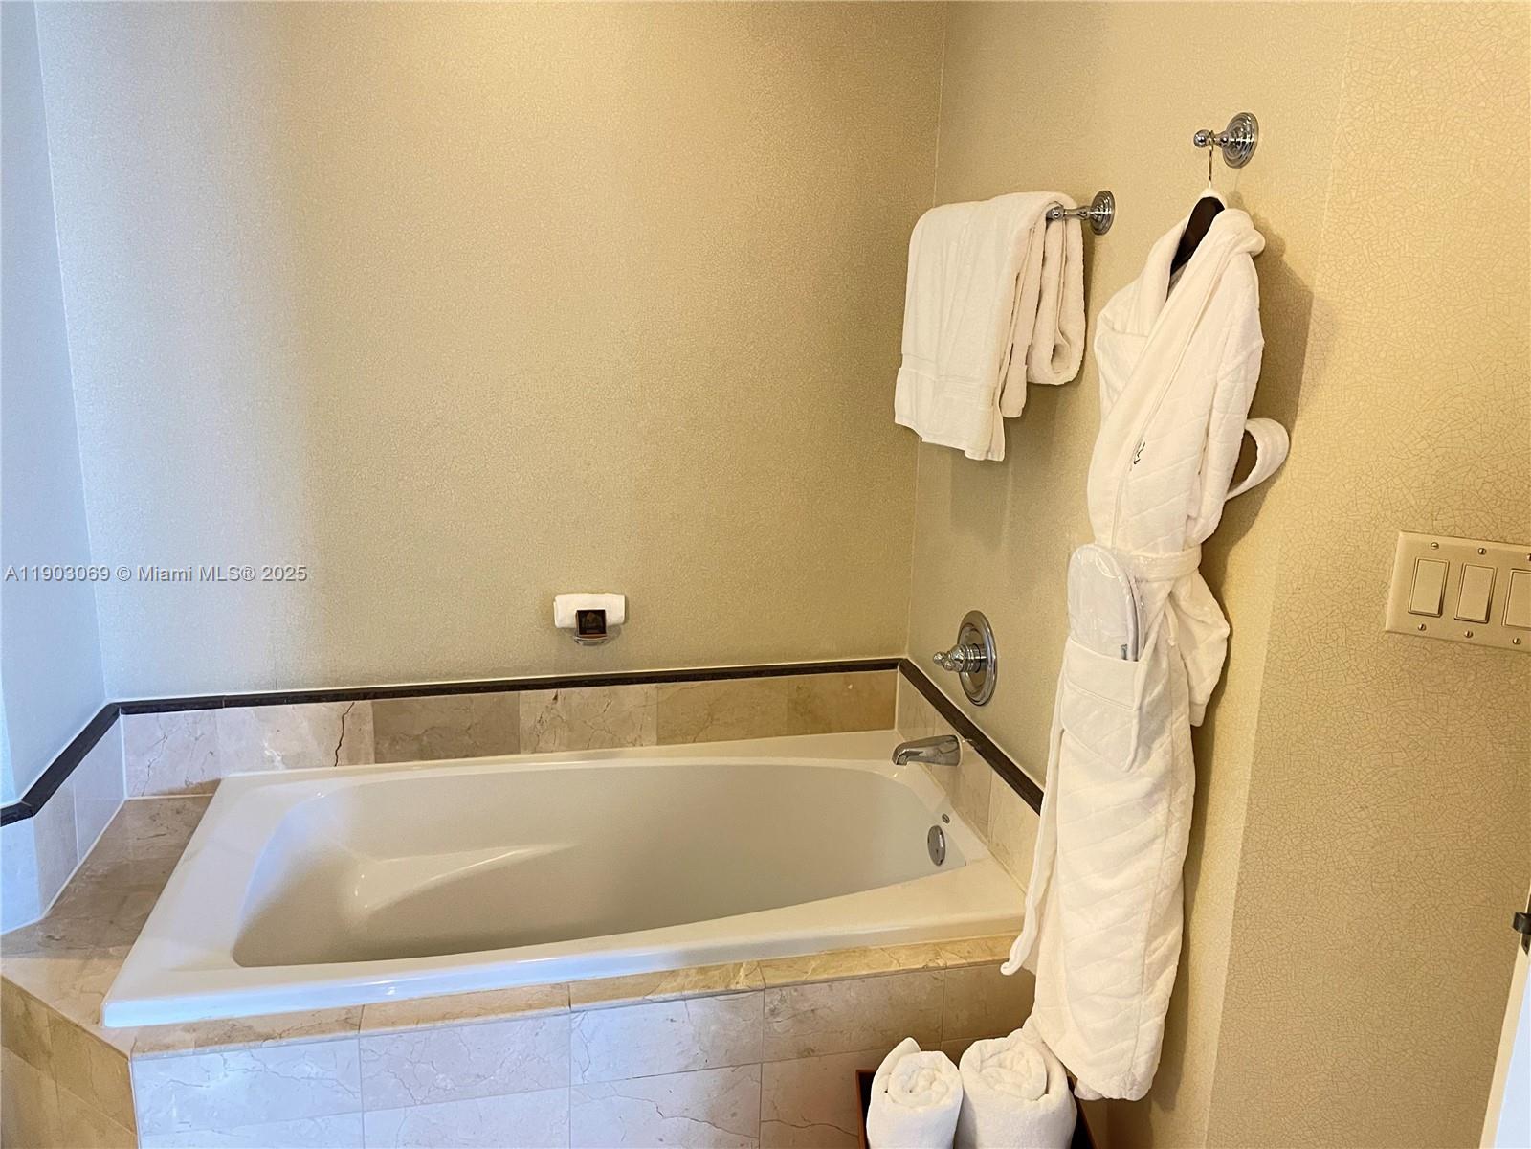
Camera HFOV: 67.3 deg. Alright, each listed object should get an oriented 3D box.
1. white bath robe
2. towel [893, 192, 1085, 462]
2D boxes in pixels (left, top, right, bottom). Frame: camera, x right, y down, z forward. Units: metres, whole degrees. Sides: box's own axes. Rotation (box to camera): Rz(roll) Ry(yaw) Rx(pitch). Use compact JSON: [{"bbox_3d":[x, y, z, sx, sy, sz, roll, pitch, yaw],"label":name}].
[{"bbox_3d":[0.478,0.127,1.529,0.170,1.180,0.340,-5,15,-23],"label":"white bath robe"},{"bbox_3d":[0.383,-0.435,2.020,0.140,0.410,0.520,-2,14,-12],"label":"towel"}]

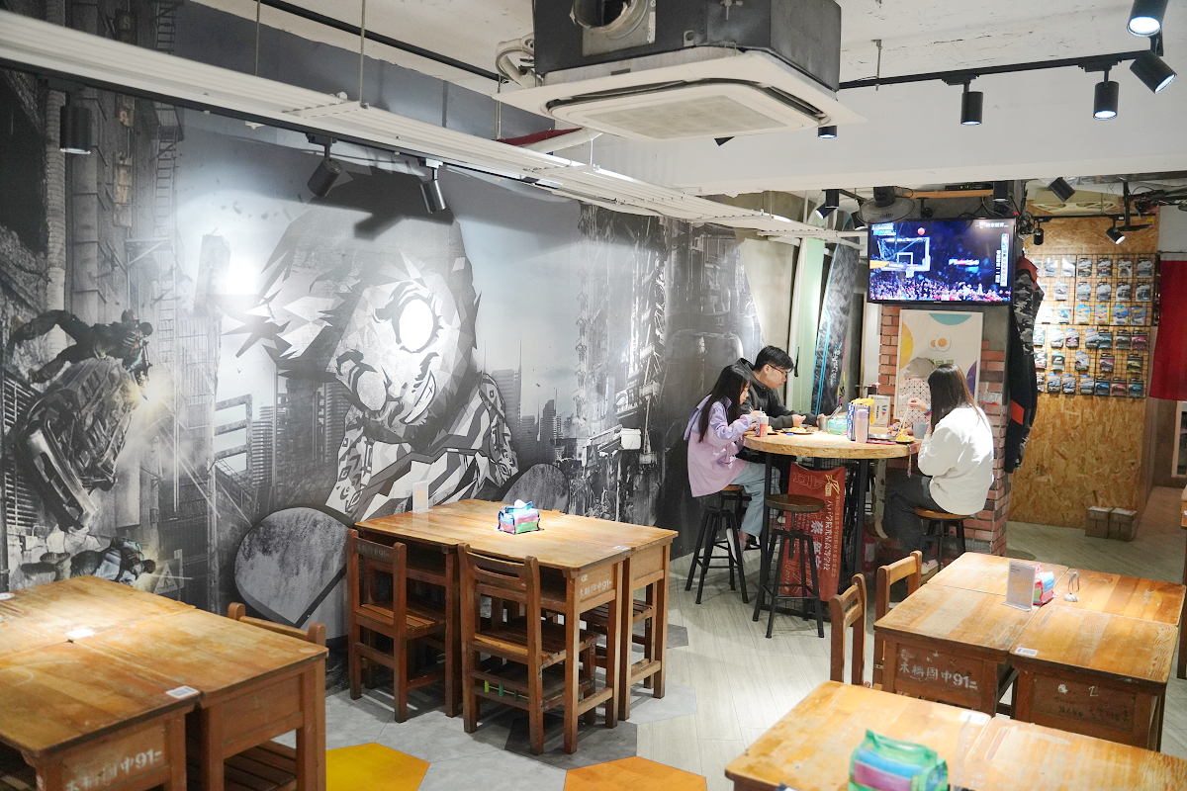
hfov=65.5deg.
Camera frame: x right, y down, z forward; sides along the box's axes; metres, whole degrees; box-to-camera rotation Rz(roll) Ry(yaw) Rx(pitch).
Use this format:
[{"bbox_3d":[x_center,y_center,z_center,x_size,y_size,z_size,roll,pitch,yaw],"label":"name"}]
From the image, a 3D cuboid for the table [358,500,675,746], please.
[{"bbox_3d":[-0.353,0.972,4.168,1.220,0.750,0.781,4,5,33],"label":"table"}]

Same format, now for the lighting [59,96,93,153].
[{"bbox_3d":[-1.478,-0.769,2.632,0.077,0.152,0.077,4,5,33],"label":"lighting"}]

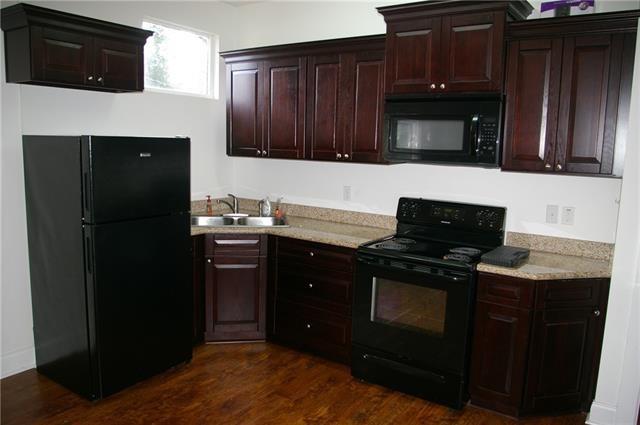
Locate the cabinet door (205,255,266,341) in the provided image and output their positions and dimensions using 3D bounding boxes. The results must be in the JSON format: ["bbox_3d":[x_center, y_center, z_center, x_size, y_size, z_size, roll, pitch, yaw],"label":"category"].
[{"bbox_3d":[-0.648,0.670,3.723,0.470,0.685,0.022,0,9,-12],"label":"cabinet door"}]

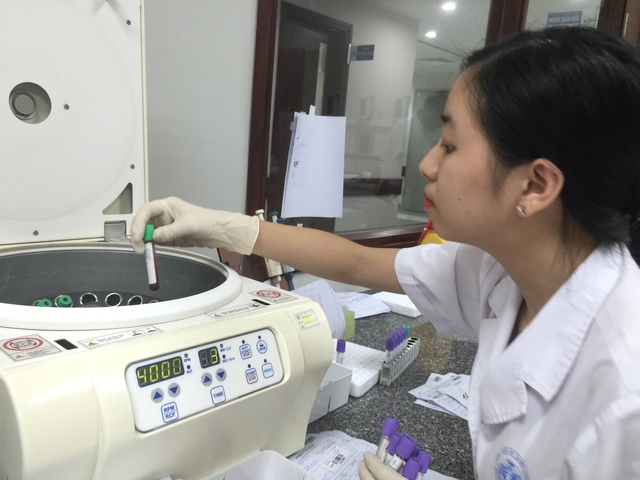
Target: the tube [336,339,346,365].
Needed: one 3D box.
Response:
[{"bbox_3d":[0.032,0.197,0.861,0.015,0.078,0.015,8,10,25],"label":"tube"}]

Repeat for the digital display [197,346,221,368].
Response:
[{"bbox_3d":[-0.112,0.119,0.542,0.004,0.018,0.024,-21,-10,41],"label":"digital display"}]

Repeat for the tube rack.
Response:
[{"bbox_3d":[0.146,0.215,0.963,0.019,0.036,0.172,8,10,25],"label":"tube rack"}]

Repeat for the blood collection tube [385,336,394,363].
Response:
[{"bbox_3d":[0.116,0.199,0.893,0.015,0.078,0.015,8,10,25],"label":"blood collection tube"}]

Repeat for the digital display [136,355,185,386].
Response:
[{"bbox_3d":[-0.148,0.123,0.501,0.004,0.018,0.048,-21,-10,41],"label":"digital display"}]

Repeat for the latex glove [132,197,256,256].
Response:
[{"bbox_3d":[-0.157,-0.017,0.665,0.152,0.070,0.082,0,10,-24],"label":"latex glove"}]

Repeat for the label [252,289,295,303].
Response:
[{"bbox_3d":[-0.059,0.070,0.674,0.047,0.001,0.034,17,15,40],"label":"label"}]

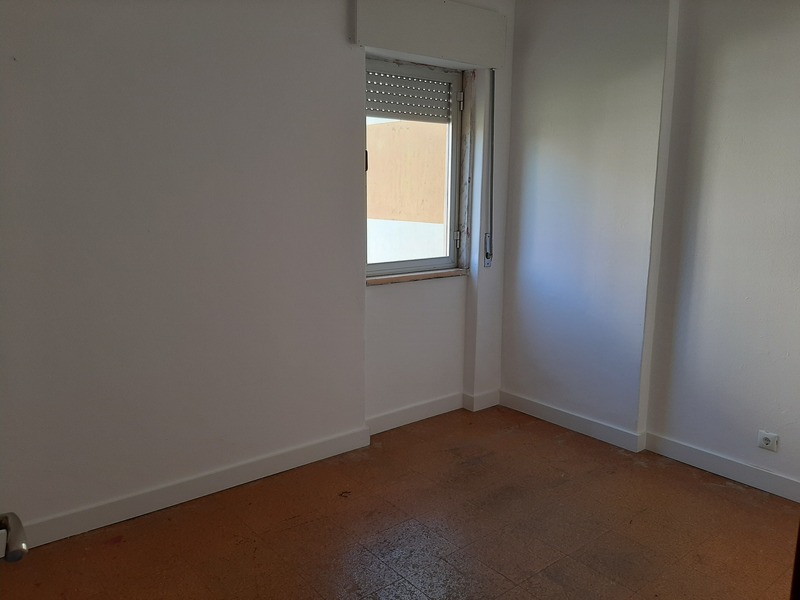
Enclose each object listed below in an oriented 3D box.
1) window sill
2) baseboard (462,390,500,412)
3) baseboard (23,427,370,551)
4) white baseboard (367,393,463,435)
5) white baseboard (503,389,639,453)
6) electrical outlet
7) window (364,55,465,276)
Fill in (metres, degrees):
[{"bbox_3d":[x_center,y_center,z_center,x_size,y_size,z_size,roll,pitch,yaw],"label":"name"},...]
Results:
[{"bbox_3d":[0.067,-0.141,3.769,0.857,0.032,0.112,-8,13,-38],"label":"window sill"},{"bbox_3d":[0.548,0.666,4.182,0.245,0.102,0.102,-8,13,-38],"label":"baseboard"},{"bbox_3d":[-0.861,0.868,3.014,1.747,0.104,0.016,-8,13,-38],"label":"baseboard"},{"bbox_3d":[0.088,0.715,3.891,0.842,0.104,0.016,-8,13,-38],"label":"white baseboard"},{"bbox_3d":[0.999,0.729,3.840,0.016,0.102,1.008,-8,13,-38],"label":"white baseboard"},{"bbox_3d":[1.766,0.679,2.996,0.016,0.082,0.081,-8,13,-38],"label":"electrical outlet"},{"bbox_3d":[0.035,-0.764,3.723,0.854,1.210,0.069,-8,13,-38],"label":"window"}]

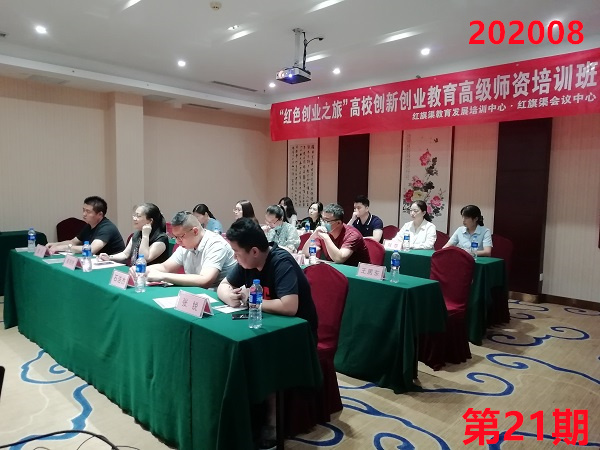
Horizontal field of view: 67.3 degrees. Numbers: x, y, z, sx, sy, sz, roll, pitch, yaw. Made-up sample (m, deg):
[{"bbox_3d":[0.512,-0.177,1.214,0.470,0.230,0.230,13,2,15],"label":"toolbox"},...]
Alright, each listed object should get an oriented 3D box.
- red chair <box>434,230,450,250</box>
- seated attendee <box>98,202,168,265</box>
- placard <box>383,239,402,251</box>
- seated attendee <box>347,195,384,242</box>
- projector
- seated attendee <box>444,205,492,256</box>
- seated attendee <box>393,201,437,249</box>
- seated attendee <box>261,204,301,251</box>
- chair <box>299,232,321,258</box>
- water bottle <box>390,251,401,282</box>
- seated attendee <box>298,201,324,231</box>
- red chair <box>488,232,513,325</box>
[{"bbox_3d":[1.524,0.548,5.439,0.470,0.950,0.570,6,7,44],"label":"red chair"},{"bbox_3d":[-1.425,0.436,3.942,0.512,1.251,0.768,6,7,44],"label":"seated attendee"},{"bbox_3d":[1.050,0.223,5.040,0.207,0.102,0.084,6,7,44],"label":"placard"},{"bbox_3d":[0.797,0.288,5.861,0.510,1.360,0.720,6,7,44],"label":"seated attendee"},{"bbox_3d":[-0.059,-1.642,4.960,0.305,0.090,0.260,6,7,44],"label":"projector"},{"bbox_3d":[1.774,0.430,4.912,0.490,1.290,0.720,6,7,44],"label":"seated attendee"},{"bbox_3d":[1.351,0.360,5.265,0.492,1.280,0.709,6,7,44],"label":"seated attendee"},{"bbox_3d":[-0.274,0.400,4.842,0.492,1.212,0.739,6,7,44],"label":"seated attendee"},{"bbox_3d":[-0.118,0.543,4.933,0.453,0.916,0.532,6,7,44],"label":"chair"},{"bbox_3d":[0.709,0.304,3.305,0.066,0.230,0.066,6,7,44],"label":"water bottle"},{"bbox_3d":[0.193,0.260,6.444,0.473,1.231,0.690,6,7,44],"label":"seated attendee"},{"bbox_3d":[2.006,0.600,4.977,0.470,0.950,0.570,6,7,44],"label":"red chair"}]

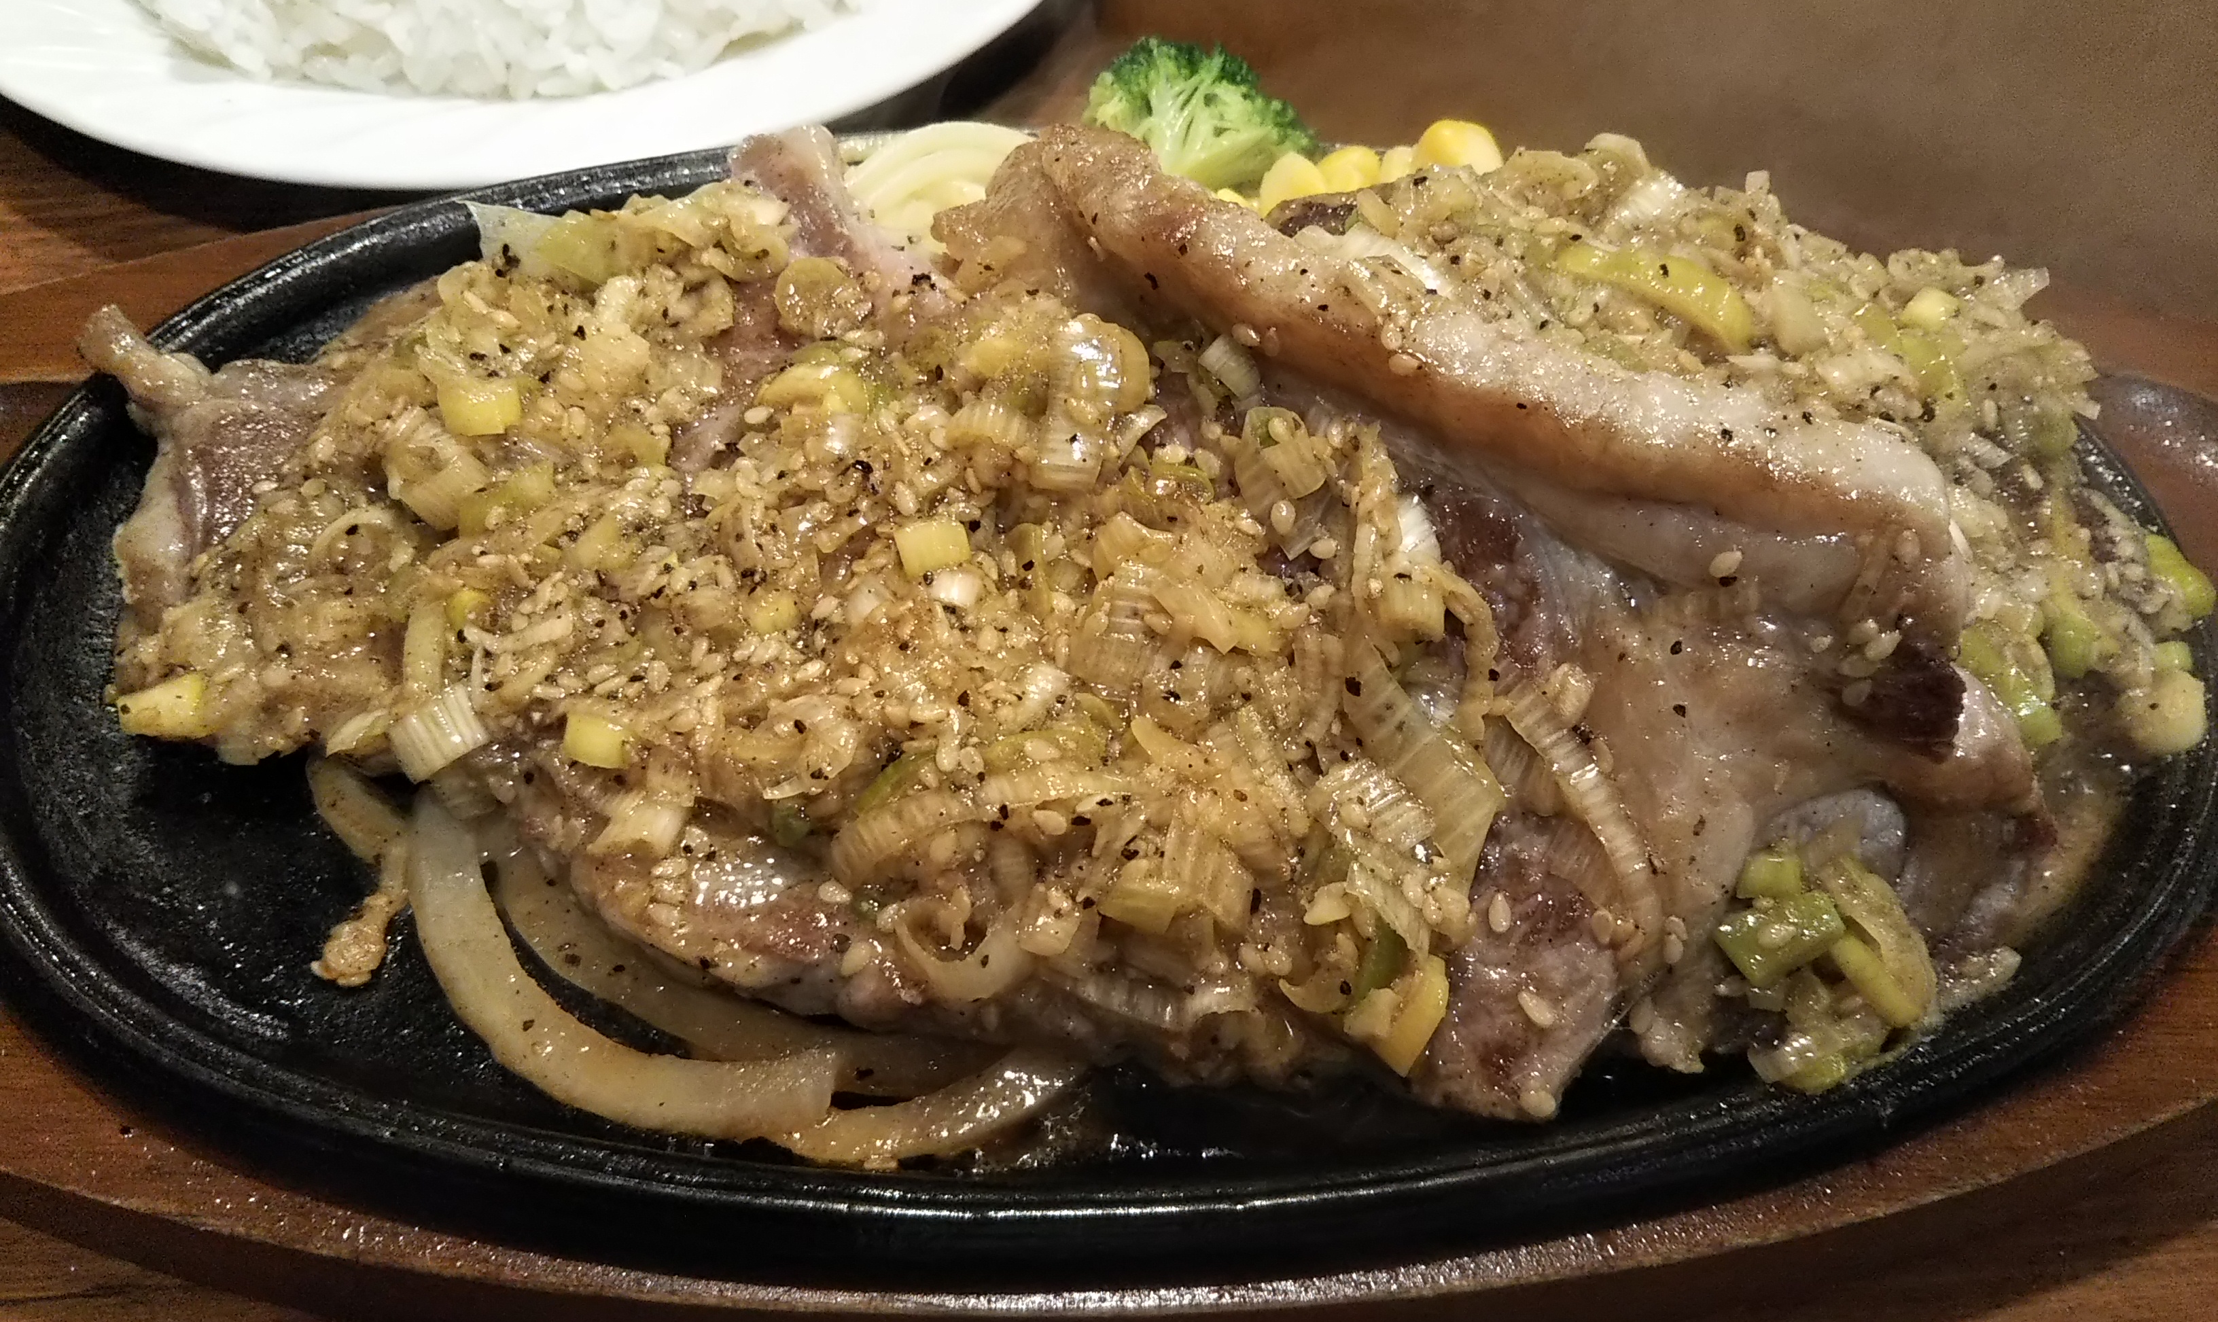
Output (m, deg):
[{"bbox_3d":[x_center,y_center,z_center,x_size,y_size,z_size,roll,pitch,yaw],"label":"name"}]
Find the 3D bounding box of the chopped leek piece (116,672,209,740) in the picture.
[{"bbox_3d":[-0.103,0.005,0.210,0.010,0.006,0.005,0,47,0],"label":"chopped leek piece"}]

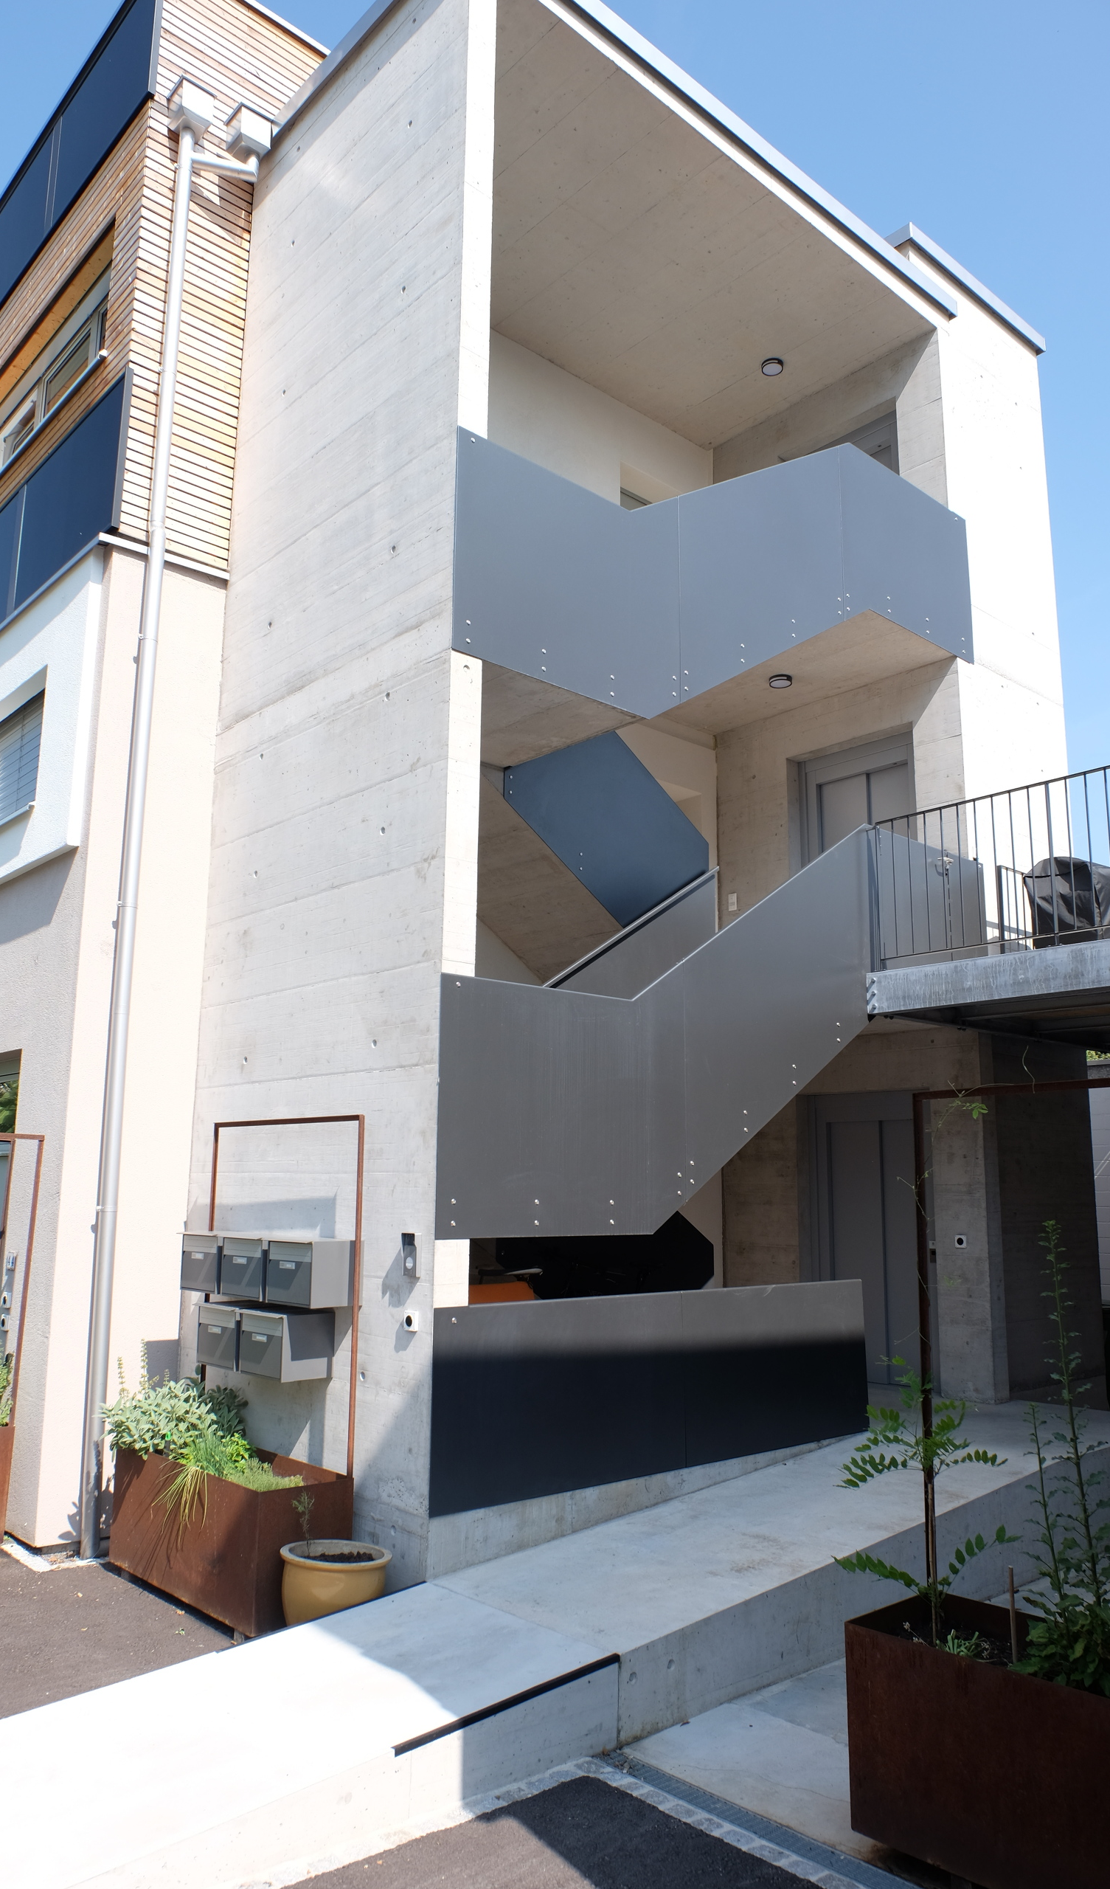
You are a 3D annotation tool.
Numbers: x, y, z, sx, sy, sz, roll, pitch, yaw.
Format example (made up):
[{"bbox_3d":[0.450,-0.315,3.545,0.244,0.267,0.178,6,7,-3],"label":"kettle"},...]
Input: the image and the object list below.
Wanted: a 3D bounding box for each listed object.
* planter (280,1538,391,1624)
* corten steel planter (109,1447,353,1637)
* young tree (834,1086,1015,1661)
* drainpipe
[{"bbox_3d":[-0.952,2.851,5.442,0.480,0.410,0.480,0,-10,0],"label":"planter"},{"bbox_3d":[-1.643,2.863,6.263,0.500,0.580,1.530,9,-13,-41],"label":"corten steel planter"},{"bbox_3d":[1.247,1.393,4.263,0.620,1.800,0.540,-2,-11,16],"label":"young tree"},{"bbox_3d":[-2.290,-1.158,7.703,0.630,9.120,0.230,9,-13,-41],"label":"drainpipe"}]

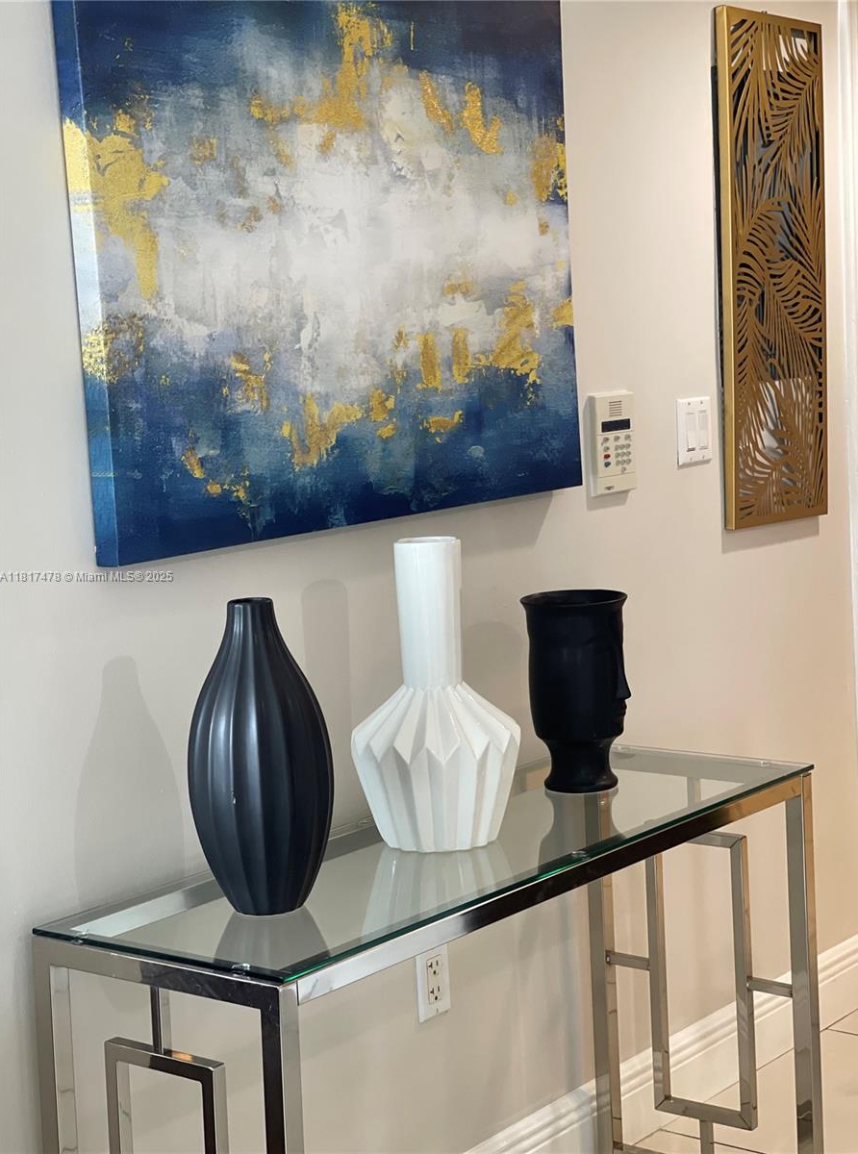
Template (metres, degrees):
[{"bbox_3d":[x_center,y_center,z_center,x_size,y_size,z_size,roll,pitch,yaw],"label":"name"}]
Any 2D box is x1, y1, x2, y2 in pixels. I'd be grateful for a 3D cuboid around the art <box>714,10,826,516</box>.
[{"bbox_3d":[0.636,-0.566,3.945,0.028,0.918,0.358,3,9,38],"label":"art"}]

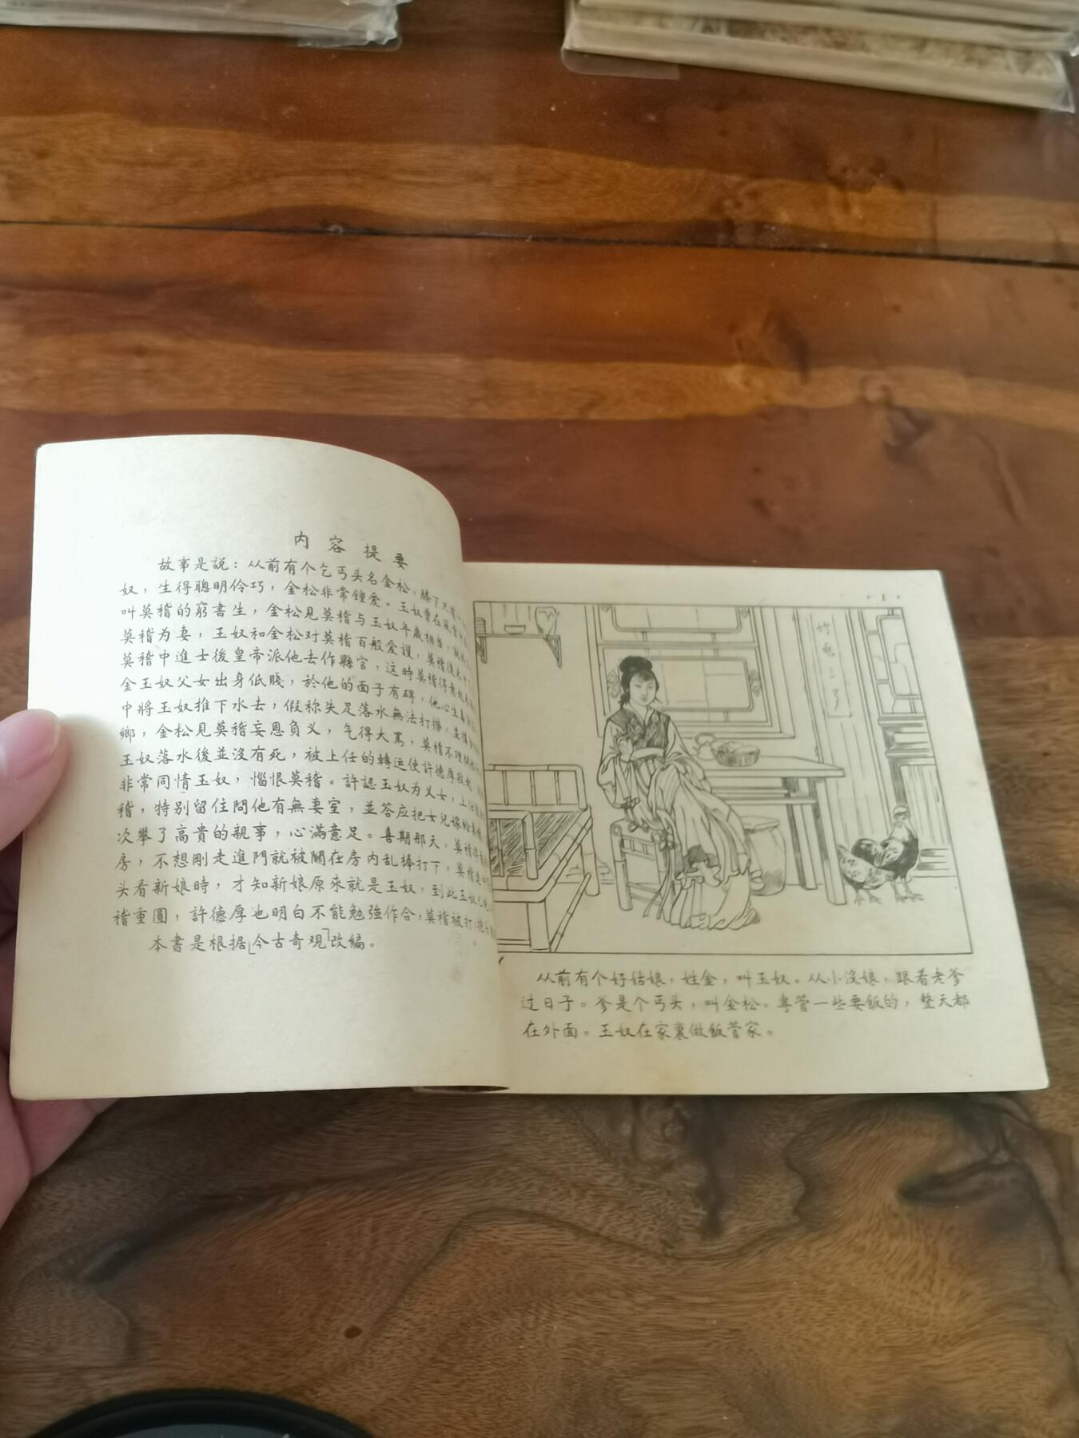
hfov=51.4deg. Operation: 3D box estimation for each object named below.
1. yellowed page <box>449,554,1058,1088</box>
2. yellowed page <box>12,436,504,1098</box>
[{"bbox_3d":[0.046,0.019,0.254,0.118,0.009,0.122,0,67,-7],"label":"yellowed page"},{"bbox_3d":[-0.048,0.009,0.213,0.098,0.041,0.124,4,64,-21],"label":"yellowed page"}]

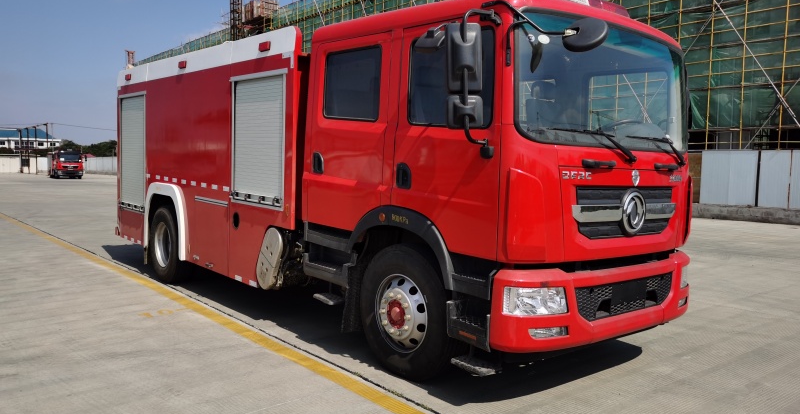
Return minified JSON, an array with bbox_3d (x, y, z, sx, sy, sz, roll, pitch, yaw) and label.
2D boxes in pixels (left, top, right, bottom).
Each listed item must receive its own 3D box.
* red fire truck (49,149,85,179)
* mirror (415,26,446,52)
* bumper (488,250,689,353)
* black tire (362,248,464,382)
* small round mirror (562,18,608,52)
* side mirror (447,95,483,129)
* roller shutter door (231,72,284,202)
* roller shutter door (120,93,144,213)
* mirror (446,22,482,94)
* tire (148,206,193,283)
[{"bbox_3d":[-38.000,-4.950,71.000,2.500,3.200,8.000,-2,6,-36],"label":"red fire truck"},{"bbox_3d":[0.203,-1.105,4.080,0.220,0.150,0.150,1,4,-9],"label":"mirror"},{"bbox_3d":[1.583,0.646,4.715,2.260,0.550,0.430,-1,5,-41],"label":"bumper"},{"bbox_3d":[0.087,0.835,4.972,0.280,1.010,1.010,-1,5,-41],"label":"black tire"},{"bbox_3d":[1.125,-1.046,3.796,0.285,0.285,0.070,5,-38,32],"label":"small round mirror"},{"bbox_3d":[0.390,-0.571,3.772,0.205,0.195,0.090,2,4,2],"label":"side mirror"},{"bbox_3d":[-1.416,-0.667,6.280,0.080,1.280,1.040,-1,5,-41],"label":"roller shutter door"},{"bbox_3d":[-3.850,-0.773,9.037,0.080,1.640,1.050,-1,5,-41],"label":"roller shutter door"},{"bbox_3d":[0.402,-0.934,3.900,0.205,0.430,0.120,1,4,-9],"label":"mirror"},{"bbox_3d":[-3.016,0.490,8.277,0.280,1.010,1.010,-1,5,-41],"label":"tire"}]

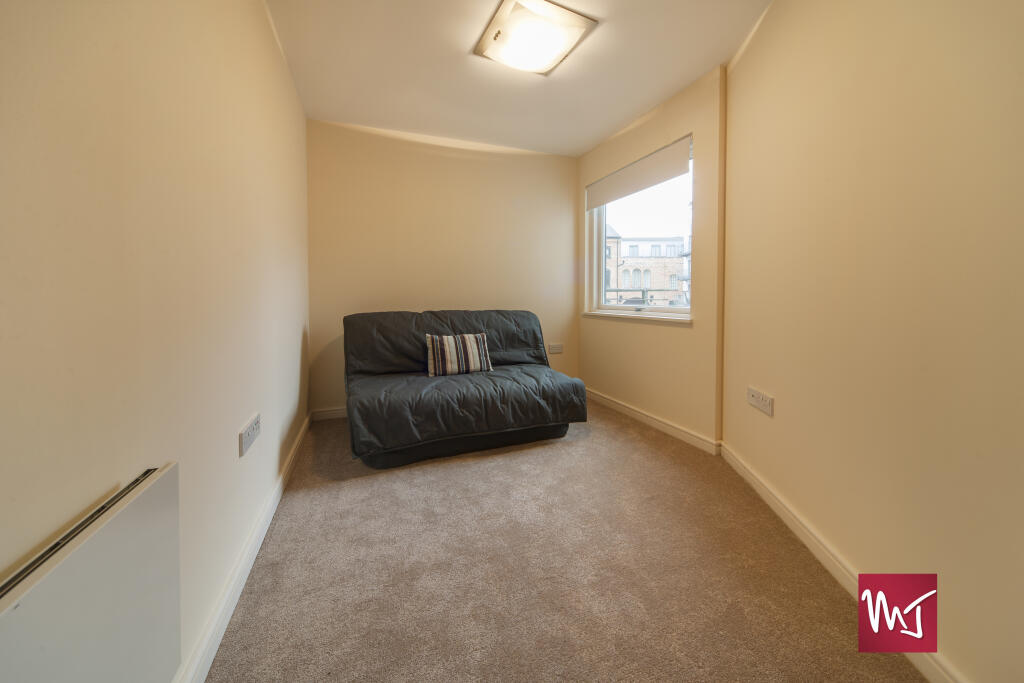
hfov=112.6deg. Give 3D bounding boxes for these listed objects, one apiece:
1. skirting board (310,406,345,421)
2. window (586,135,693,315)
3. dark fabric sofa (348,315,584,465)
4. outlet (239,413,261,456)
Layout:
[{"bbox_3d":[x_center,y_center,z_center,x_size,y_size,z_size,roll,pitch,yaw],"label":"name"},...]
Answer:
[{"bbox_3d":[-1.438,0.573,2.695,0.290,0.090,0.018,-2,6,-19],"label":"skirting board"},{"bbox_3d":[0.976,-0.822,2.799,0.110,1.205,1.127,-2,6,-23],"label":"window"},{"bbox_3d":[-0.328,0.220,2.550,1.520,0.870,0.930,-2,6,-19],"label":"dark fabric sofa"},{"bbox_3d":[-0.996,0.354,1.298,0.014,0.087,0.180,-2,6,-23],"label":"outlet"}]

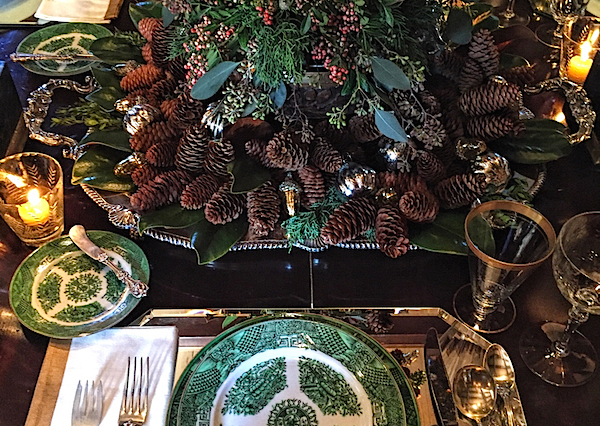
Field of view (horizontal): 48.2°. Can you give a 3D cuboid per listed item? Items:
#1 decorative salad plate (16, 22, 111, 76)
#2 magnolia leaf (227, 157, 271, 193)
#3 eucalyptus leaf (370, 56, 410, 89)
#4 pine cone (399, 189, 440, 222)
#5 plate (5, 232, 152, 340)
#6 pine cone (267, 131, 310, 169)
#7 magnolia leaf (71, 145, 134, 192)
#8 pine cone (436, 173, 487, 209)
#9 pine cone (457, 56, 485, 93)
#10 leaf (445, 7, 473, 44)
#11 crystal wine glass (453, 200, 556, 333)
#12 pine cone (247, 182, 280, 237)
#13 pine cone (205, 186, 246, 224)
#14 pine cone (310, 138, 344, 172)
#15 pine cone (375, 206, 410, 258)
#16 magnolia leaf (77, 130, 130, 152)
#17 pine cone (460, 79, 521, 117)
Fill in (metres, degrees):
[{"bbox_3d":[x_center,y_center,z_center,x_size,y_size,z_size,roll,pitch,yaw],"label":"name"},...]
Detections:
[{"bbox_3d":[-0.392,-0.271,1.129,0.160,0.022,0.160,0,47,0],"label":"decorative salad plate"},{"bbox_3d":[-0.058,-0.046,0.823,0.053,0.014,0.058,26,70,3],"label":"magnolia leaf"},{"bbox_3d":[0.120,-0.185,0.891,0.068,0.012,0.034,39,97,3],"label":"eucalyptus leaf"},{"bbox_3d":[0.147,-0.008,0.818,0.044,0.044,0.060,28,43,24],"label":"pine cone"},{"bbox_3d":[-0.246,0.081,0.759,0.153,0.021,0.153,2,46,-2],"label":"plate"},{"bbox_3d":[-0.015,-0.078,0.846,0.045,0.045,0.075,27,26,23],"label":"pine cone"},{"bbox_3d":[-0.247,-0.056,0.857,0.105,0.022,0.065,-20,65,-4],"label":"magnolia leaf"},{"bbox_3d":[0.202,-0.028,0.832,0.078,0.041,0.041,-20,50,-18],"label":"pine cone"},{"bbox_3d":[0.242,-0.198,0.951,0.038,0.038,0.066,12,69,10],"label":"pine cone"},{"bbox_3d":[0.224,-0.267,0.953,0.042,0.058,0.012,7,14,6],"label":"leaf"},{"bbox_3d":[0.209,0.063,0.710,0.087,0.127,0.087,0,46,0],"label":"crystal wine glass"},{"bbox_3d":[-0.043,-0.004,0.792,0.040,0.040,0.074,2,54,2],"label":"pine cone"},{"bbox_3d":[-0.088,-0.010,0.795,0.038,0.038,0.064,27,44,23],"label":"pine cone"},{"bbox_3d":[0.033,-0.079,0.883,0.038,0.038,0.065,-23,54,-20],"label":"pine cone"},{"bbox_3d":[0.107,0.021,0.773,0.040,0.040,0.070,-9,60,-8],"label":"pine cone"},{"bbox_3d":[-0.262,-0.097,0.936,0.100,0.020,0.050,-4,59,-2],"label":"magnolia leaf"},{"bbox_3d":[0.268,-0.162,0.942,0.090,0.049,0.049,-9,47,-9],"label":"pine cone"}]

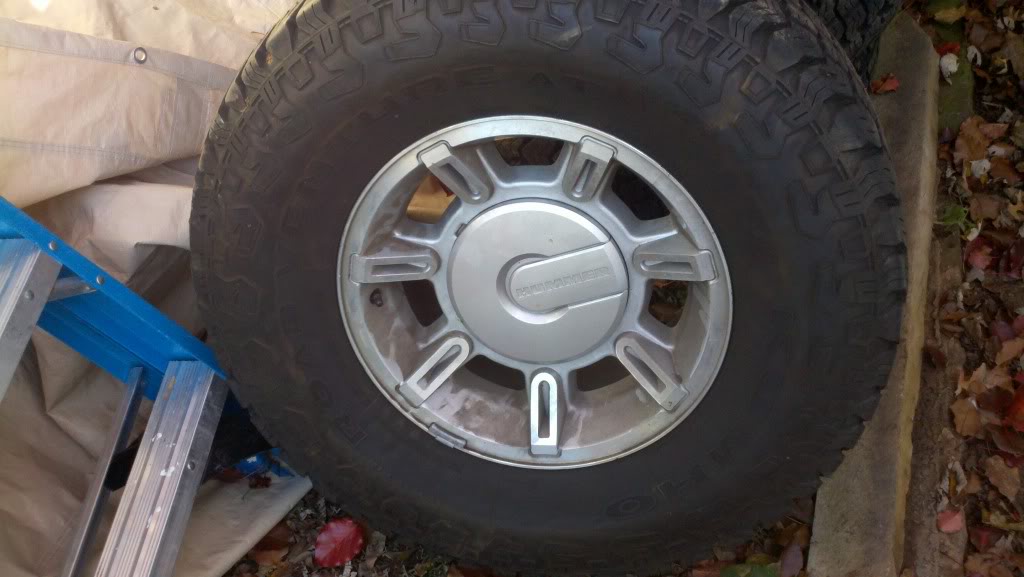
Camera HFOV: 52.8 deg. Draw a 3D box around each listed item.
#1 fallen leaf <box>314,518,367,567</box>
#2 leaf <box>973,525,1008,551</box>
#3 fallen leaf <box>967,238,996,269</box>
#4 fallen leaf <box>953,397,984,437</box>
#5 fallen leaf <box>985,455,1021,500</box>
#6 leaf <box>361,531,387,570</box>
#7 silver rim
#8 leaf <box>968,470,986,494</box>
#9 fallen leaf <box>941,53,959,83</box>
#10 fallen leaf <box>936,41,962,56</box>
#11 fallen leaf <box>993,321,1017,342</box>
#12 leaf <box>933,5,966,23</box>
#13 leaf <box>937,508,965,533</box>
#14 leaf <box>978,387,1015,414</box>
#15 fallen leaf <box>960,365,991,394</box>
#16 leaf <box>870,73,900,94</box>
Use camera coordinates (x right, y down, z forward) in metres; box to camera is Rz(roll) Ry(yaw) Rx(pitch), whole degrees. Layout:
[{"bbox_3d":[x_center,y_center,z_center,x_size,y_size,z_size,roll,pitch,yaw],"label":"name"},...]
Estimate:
[{"bbox_3d":[-0.262,0.383,1.556,0.065,0.012,0.083,12,49,11],"label":"fallen leaf"},{"bbox_3d":[0.716,0.372,1.552,0.054,0.012,0.037,-17,50,-14],"label":"leaf"},{"bbox_3d":[0.791,-0.062,1.734,0.042,0.015,0.077,12,54,20],"label":"fallen leaf"},{"bbox_3d":[0.748,0.211,1.690,0.047,0.018,0.072,3,48,3],"label":"fallen leaf"},{"bbox_3d":[0.708,0.266,1.482,0.045,0.012,0.064,-35,53,-17],"label":"fallen leaf"},{"bbox_3d":[-0.211,0.395,1.563,0.030,0.012,0.061,1,51,12],"label":"leaf"},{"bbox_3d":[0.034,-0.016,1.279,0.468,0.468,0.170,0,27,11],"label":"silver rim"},{"bbox_3d":[0.728,0.303,1.614,0.025,0.008,0.045,9,49,8],"label":"leaf"},{"bbox_3d":[0.978,-0.491,2.303,0.045,0.025,0.080,12,49,10],"label":"fallen leaf"},{"bbox_3d":[0.875,-0.480,2.062,0.045,0.012,0.055,6,52,16],"label":"fallen leaf"},{"bbox_3d":[0.777,0.065,1.633,0.035,0.012,0.037,-16,50,-2],"label":"fallen leaf"},{"bbox_3d":[0.908,-0.568,2.127,0.071,0.015,0.040,-15,50,-1],"label":"leaf"},{"bbox_3d":[0.661,0.352,1.550,0.043,0.008,0.036,-2,48,-2],"label":"leaf"},{"bbox_3d":[0.732,0.167,1.558,0.053,0.014,0.040,-28,51,-12],"label":"leaf"},{"bbox_3d":[0.782,0.154,1.742,0.047,0.018,0.072,17,50,15],"label":"fallen leaf"},{"bbox_3d":[0.816,-0.450,2.266,0.077,0.015,0.065,-9,49,-8],"label":"leaf"}]

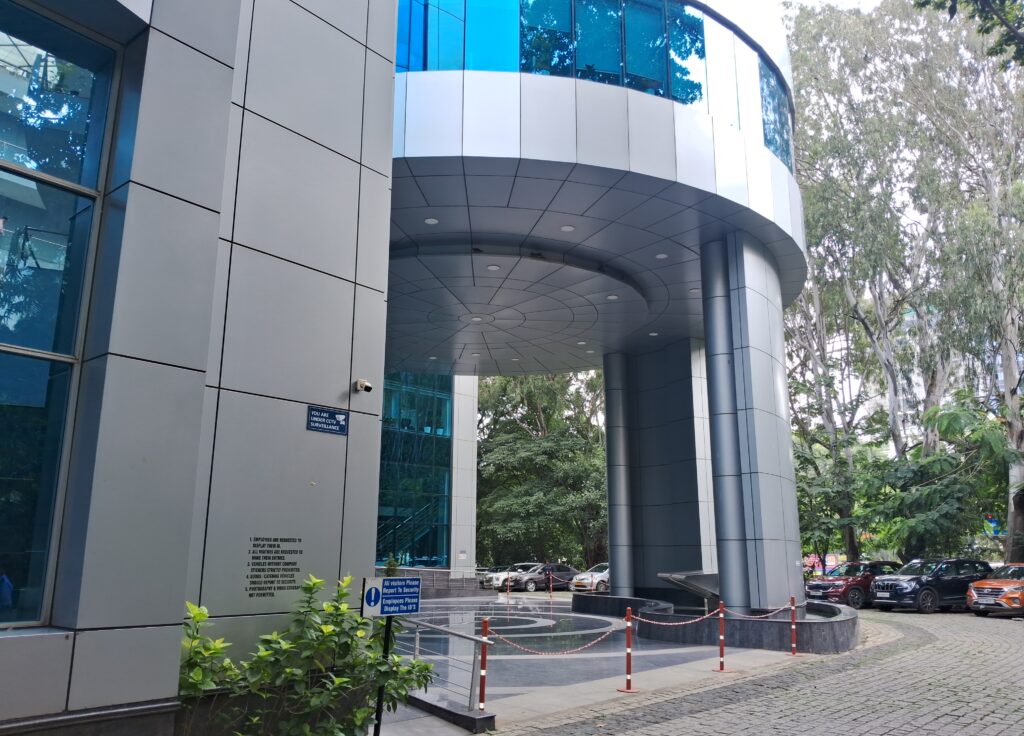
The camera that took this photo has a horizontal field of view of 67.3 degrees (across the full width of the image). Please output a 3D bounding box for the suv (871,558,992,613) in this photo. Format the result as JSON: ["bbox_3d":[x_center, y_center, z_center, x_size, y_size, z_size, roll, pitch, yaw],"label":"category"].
[{"bbox_3d":[14.600,7.552,26.826,4.695,1.755,1.890,7,-15,-26],"label":"suv"}]

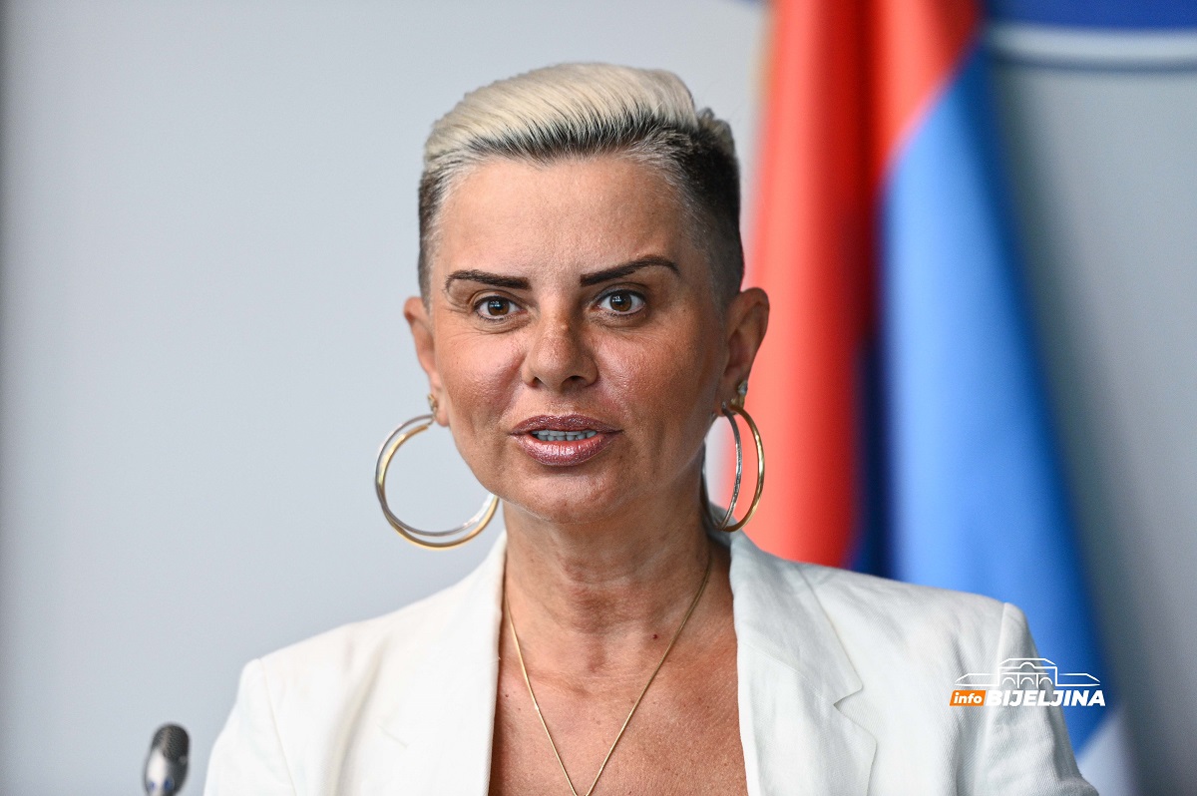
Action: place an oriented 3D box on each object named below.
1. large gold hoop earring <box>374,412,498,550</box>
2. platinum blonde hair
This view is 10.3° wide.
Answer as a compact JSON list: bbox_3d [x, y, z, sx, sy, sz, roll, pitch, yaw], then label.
[{"bbox_3d":[-0.082,0.042,3.365,0.063,0.068,0.017,0,-6,2],"label":"large gold hoop earring"},{"bbox_3d":[-0.009,-0.097,3.380,0.162,0.150,0.190,-3,-3,8],"label":"platinum blonde hair"}]

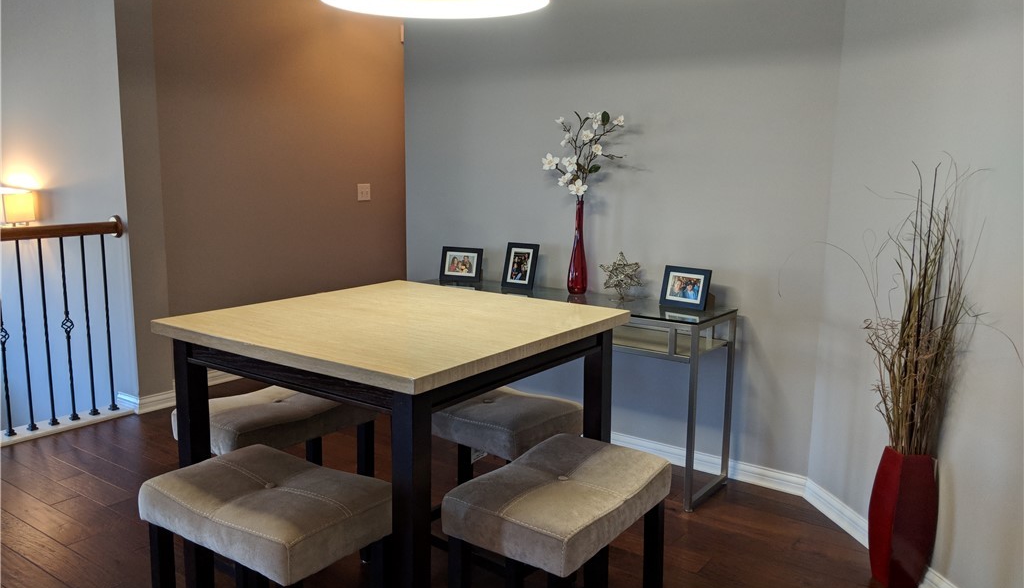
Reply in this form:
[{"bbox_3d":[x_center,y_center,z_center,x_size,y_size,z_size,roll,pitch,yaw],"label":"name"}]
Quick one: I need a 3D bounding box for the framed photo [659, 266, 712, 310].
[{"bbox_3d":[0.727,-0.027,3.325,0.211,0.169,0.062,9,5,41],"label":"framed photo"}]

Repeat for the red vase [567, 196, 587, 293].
[{"bbox_3d":[0.304,-0.213,3.624,0.090,0.424,0.090,1,9,0],"label":"red vase"}]

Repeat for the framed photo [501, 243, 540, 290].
[{"bbox_3d":[0.045,-0.132,3.783,0.171,0.213,0.062,6,4,31],"label":"framed photo"}]

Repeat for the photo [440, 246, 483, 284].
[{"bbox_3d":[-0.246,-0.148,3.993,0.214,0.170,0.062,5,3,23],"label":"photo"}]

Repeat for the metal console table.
[{"bbox_3d":[0.196,0.380,3.619,1.511,0.748,0.379,7,11,35],"label":"metal console table"}]

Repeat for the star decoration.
[{"bbox_3d":[0.479,-0.076,3.470,0.182,0.208,0.100,2,9,10],"label":"star decoration"}]

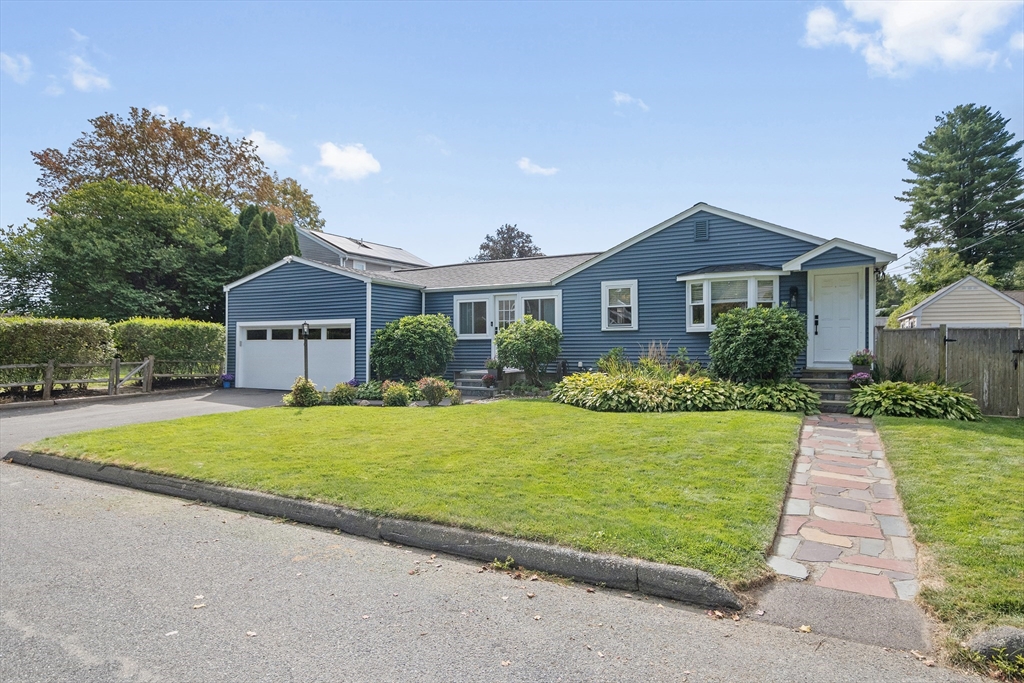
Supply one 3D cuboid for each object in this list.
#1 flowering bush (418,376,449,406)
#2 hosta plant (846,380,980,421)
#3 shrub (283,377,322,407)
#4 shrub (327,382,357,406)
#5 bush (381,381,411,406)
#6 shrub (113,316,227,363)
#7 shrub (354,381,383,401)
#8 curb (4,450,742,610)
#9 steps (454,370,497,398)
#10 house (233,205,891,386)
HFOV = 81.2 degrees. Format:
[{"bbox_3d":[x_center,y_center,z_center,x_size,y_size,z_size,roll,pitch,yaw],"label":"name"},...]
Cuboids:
[{"bbox_3d":[-1.896,1.182,14.236,0.750,0.690,0.680,0,-1,27],"label":"flowering bush"},{"bbox_3d":[8.137,1.183,12.214,2.250,0.680,1.100,0,-1,27],"label":"hosta plant"},{"bbox_3d":[-4.997,1.172,14.236,0.920,0.700,0.850,0,-1,27],"label":"shrub"},{"bbox_3d":[-4.081,1.247,14.285,0.700,0.550,0.650,0,-1,0],"label":"shrub"},{"bbox_3d":[-2.745,1.251,14.185,0.650,0.550,0.620,0,-1,0],"label":"bush"},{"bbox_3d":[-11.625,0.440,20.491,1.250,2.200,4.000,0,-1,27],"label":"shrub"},{"bbox_3d":[-3.747,1.268,15.585,0.750,0.500,0.700,0,-1,0],"label":"shrub"},{"bbox_3d":[-2.804,1.664,6.345,9.830,0.180,0.270,1,0,27],"label":"curb"},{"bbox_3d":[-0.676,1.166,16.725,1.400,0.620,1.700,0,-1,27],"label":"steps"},{"bbox_3d":[1.230,-0.963,20.211,19.000,5.050,11.000,0,-1,27],"label":"house"}]

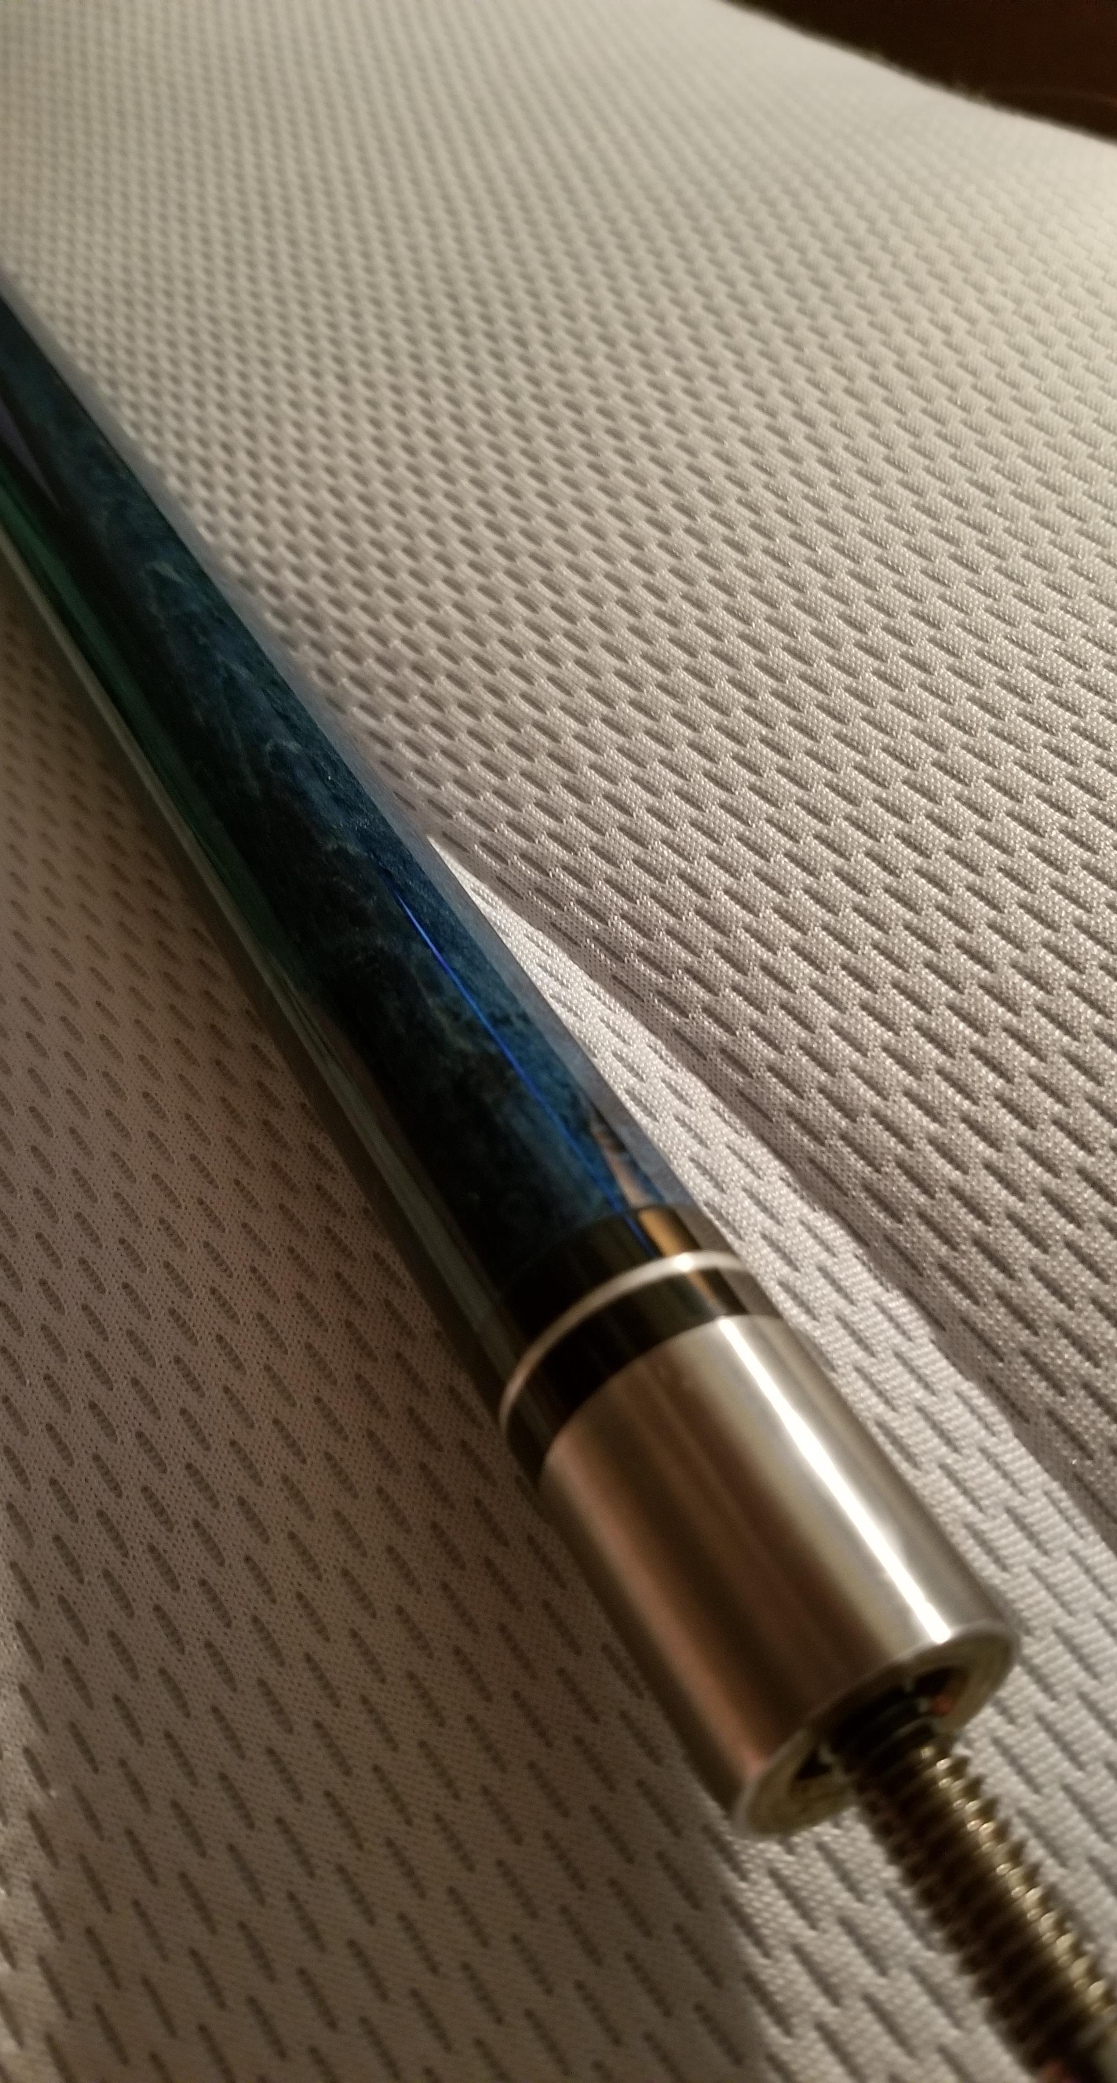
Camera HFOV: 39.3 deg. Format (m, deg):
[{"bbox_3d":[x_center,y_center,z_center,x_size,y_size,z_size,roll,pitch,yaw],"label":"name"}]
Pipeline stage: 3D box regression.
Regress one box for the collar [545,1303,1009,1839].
[{"bbox_3d":[0.015,0.036,0.108,0.021,0.021,0.026,-28,48,-9],"label":"collar"}]

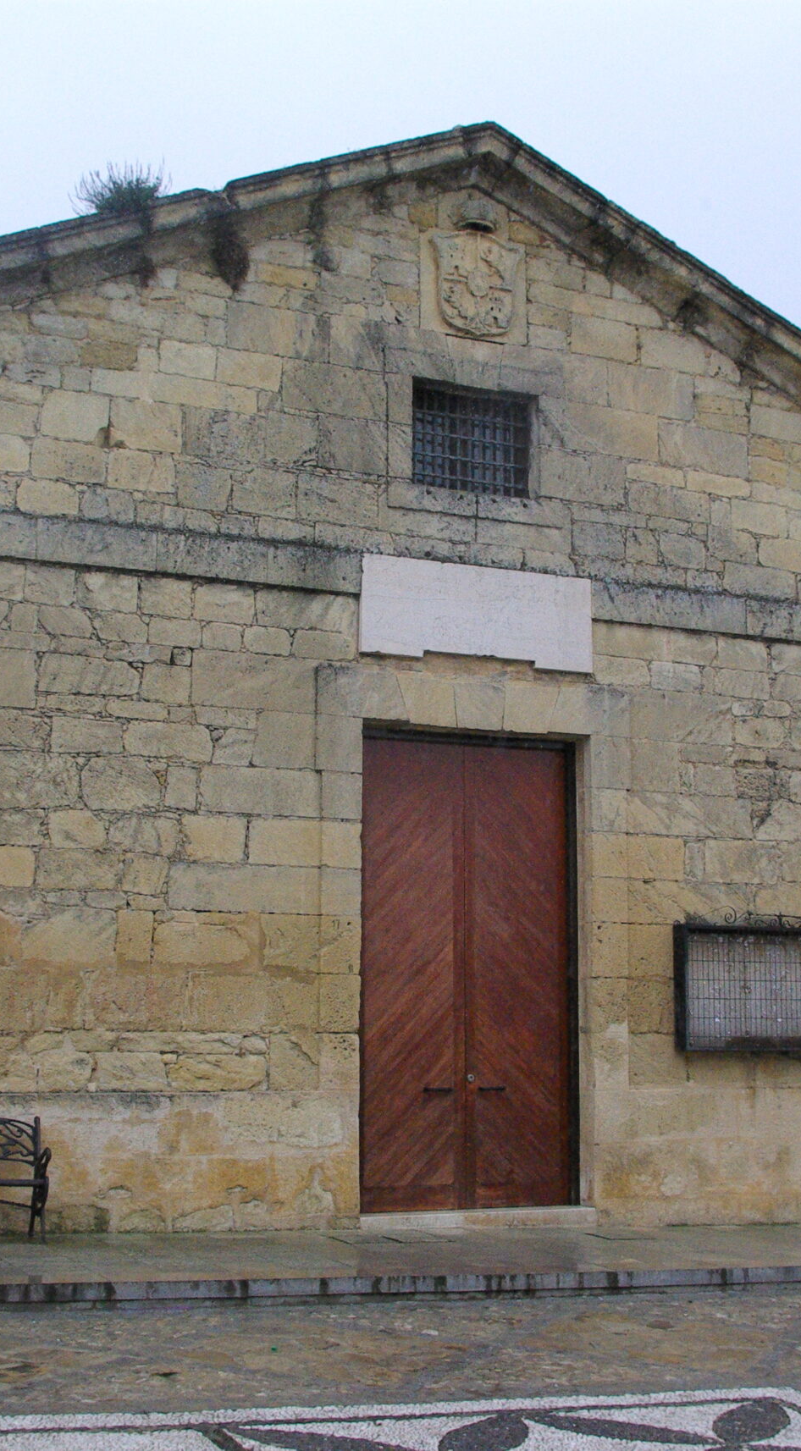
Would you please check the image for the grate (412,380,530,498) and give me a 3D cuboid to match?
[{"bbox_3d":[0.566,-2.273,14.471,1.071,0.863,0.050,4,-10,-21],"label":"grate"}]

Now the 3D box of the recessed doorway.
[{"bbox_3d":[0.542,1.894,13.958,1.802,3.553,0.080,4,-10,-21],"label":"recessed doorway"}]

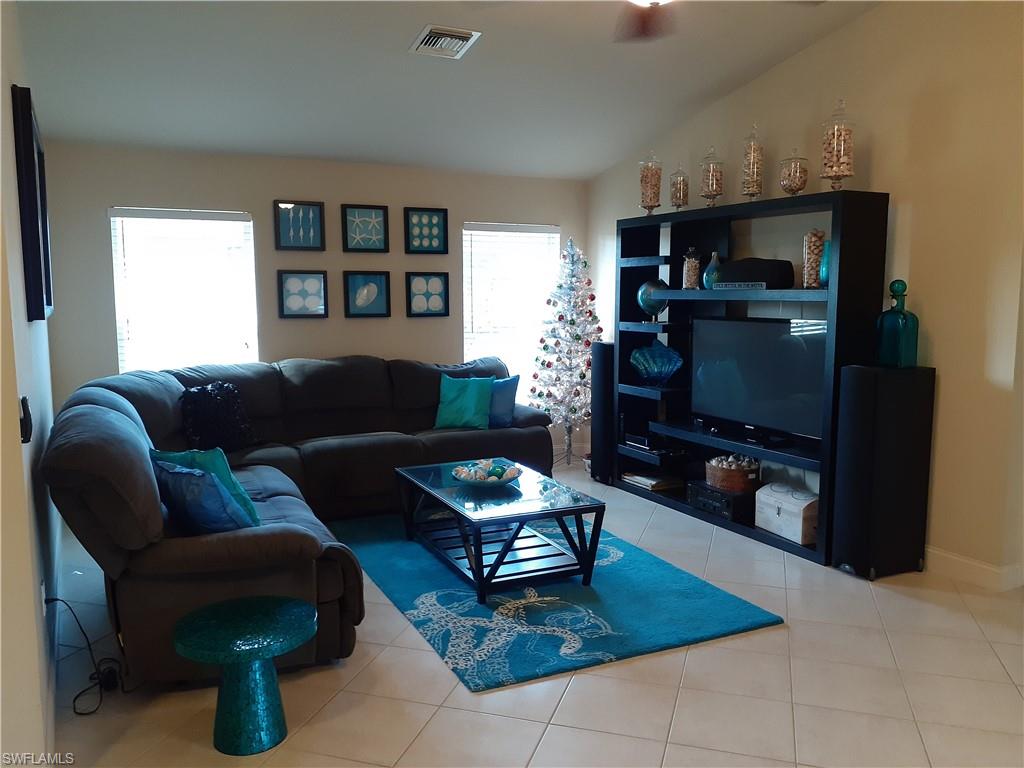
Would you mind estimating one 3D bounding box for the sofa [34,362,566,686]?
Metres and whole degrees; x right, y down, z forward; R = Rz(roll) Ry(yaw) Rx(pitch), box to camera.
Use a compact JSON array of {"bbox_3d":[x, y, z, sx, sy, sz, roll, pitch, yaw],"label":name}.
[{"bbox_3d":[-0.850,0.440,4.814,3.250,1.040,3.000,-4,7,-27],"label":"sofa"}]

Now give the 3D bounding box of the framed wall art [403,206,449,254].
[{"bbox_3d":[-0.698,-1.241,6.489,0.366,0.362,0.030,-4,7,-27],"label":"framed wall art"}]

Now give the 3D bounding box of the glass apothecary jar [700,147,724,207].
[{"bbox_3d":[1.311,-1.341,5.252,0.155,0.430,0.155,0,6,0],"label":"glass apothecary jar"}]

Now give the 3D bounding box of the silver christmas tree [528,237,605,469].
[{"bbox_3d":[0.483,-0.262,6.767,0.740,1.948,0.740,0,6,0],"label":"silver christmas tree"}]

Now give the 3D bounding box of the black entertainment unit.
[{"bbox_3d":[1.407,-0.116,5.208,0.355,1.996,2.034,-3,7,-27],"label":"black entertainment unit"}]

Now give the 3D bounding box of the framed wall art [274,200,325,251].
[{"bbox_3d":[-1.577,-1.174,5.950,0.358,0.359,0.036,-3,7,-27],"label":"framed wall art"}]

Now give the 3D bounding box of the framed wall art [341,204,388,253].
[{"bbox_3d":[-1.132,-1.197,6.174,0.359,0.357,0.036,-3,7,-27],"label":"framed wall art"}]

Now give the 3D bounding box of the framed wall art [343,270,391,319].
[{"bbox_3d":[-1.145,-0.707,6.319,0.366,0.362,0.030,-4,7,-27],"label":"framed wall art"}]

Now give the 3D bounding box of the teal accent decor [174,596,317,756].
[{"bbox_3d":[-0.889,1.003,2.708,0.452,0.405,0.452,-4,7,-27],"label":"teal accent decor"}]

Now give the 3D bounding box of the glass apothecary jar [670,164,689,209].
[{"bbox_3d":[1.179,-1.367,5.639,0.134,0.365,0.134,0,7,0],"label":"glass apothecary jar"}]

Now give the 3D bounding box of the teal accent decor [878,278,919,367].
[{"bbox_3d":[1.991,-0.308,4.119,0.143,0.452,0.143,-3,7,-27],"label":"teal accent decor"}]

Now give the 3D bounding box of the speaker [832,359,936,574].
[{"bbox_3d":[1.971,0.462,4.265,0.390,1.100,0.250,-4,7,-27],"label":"speaker"}]

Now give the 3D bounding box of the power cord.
[{"bbox_3d":[-1.539,0.959,2.932,0.276,0.384,0.296,-3,7,-27],"label":"power cord"}]

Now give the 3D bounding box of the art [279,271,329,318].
[{"bbox_3d":[-1.592,-0.682,6.091,0.366,0.362,0.030,-4,7,-27],"label":"art"}]

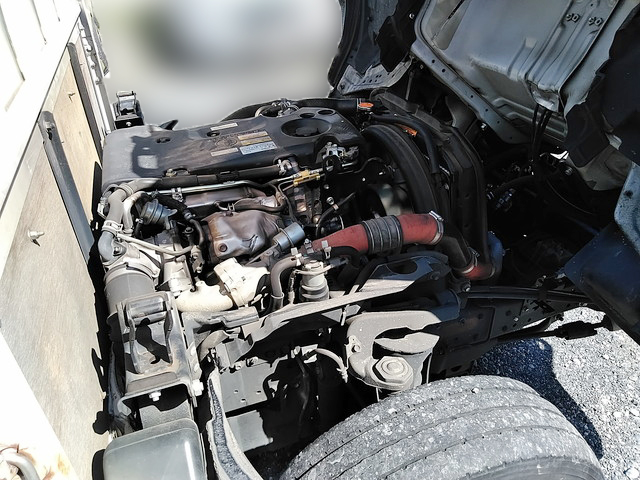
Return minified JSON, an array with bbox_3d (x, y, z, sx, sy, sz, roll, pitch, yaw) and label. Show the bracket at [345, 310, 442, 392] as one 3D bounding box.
[{"bbox_3d":[0.141,0.232,1.027,0.195,0.095,0.185,-10,37,-13],"label":"bracket"}]

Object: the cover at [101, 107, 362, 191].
[{"bbox_3d":[-0.210,-0.201,1.222,0.595,0.090,0.290,-12,37,-12],"label":"cover"}]

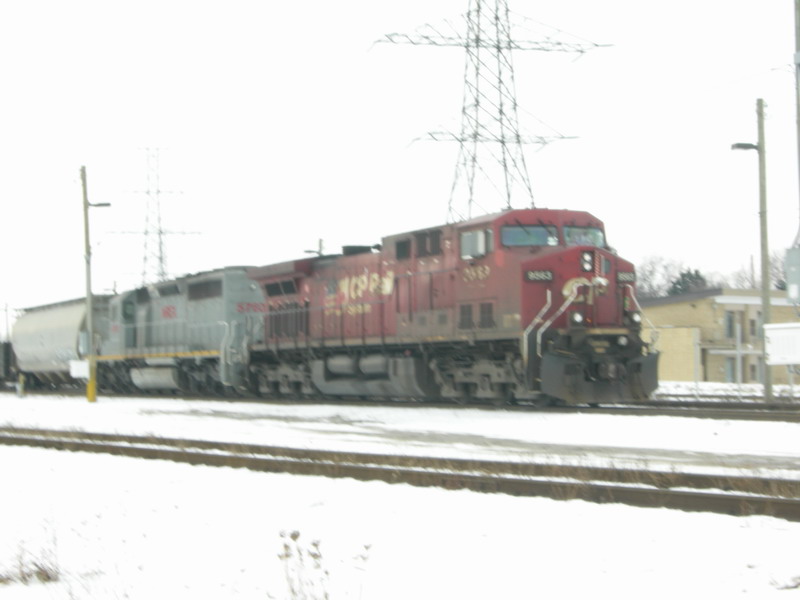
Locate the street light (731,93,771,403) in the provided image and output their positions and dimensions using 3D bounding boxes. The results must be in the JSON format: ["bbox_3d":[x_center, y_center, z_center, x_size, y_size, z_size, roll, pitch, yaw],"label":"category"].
[{"bbox_3d":[9.190,-1.292,45.217,1.020,8.000,0.260,0,-2,-20],"label":"street light"}]

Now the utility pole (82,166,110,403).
[{"bbox_3d":[-10.330,-0.523,58.897,0.950,8.050,0.270,0,-2,-20],"label":"utility pole"}]

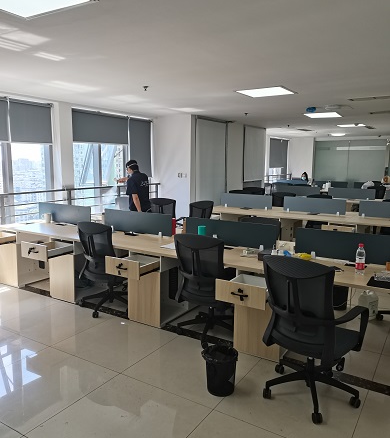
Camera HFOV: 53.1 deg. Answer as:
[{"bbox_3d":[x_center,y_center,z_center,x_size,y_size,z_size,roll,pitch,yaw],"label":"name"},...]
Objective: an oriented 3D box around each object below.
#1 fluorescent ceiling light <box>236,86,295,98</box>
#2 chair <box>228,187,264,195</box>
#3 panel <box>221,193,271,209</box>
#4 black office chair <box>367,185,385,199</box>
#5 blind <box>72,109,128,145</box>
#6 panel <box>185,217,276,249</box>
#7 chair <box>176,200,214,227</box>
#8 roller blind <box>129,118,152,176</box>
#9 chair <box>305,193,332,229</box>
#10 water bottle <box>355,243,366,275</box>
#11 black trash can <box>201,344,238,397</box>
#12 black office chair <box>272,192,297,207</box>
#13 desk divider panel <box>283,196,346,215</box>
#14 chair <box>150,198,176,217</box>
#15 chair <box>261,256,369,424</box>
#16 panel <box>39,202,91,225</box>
[{"bbox_3d":[0.942,-1.667,5.144,0.640,0.050,0.620,6,10,32],"label":"fluorescent ceiling light"},{"bbox_3d":[0.995,-0.090,8.128,0.620,1.030,0.620,6,10,32],"label":"chair"},{"bbox_3d":[0.919,-0.311,7.011,1.000,0.245,0.028,6,10,32],"label":"panel"},{"bbox_3d":[4.274,-0.233,9.326,0.620,1.020,0.620,6,10,32],"label":"black office chair"},{"bbox_3d":[-1.641,-1.612,6.980,0.050,0.540,1.330,6,10,32],"label":"blind"},{"bbox_3d":[0.347,0.139,3.881,1.010,0.230,0.025,6,10,32],"label":"panel"},{"bbox_3d":[-0.079,0.218,6.011,0.620,0.990,0.630,-6,11,-40],"label":"chair"},{"bbox_3d":[-1.123,-1.466,8.133,0.060,1.190,0.740,6,10,32],"label":"roller blind"},{"bbox_3d":[2.221,0.075,7.048,0.620,1.030,0.620,6,10,32],"label":"chair"},{"bbox_3d":[1.249,0.299,2.919,0.067,0.236,0.067,6,10,32],"label":"water bottle"},{"bbox_3d":[0.182,1.067,2.743,0.250,0.268,0.250,0,8,0],"label":"black trash can"},{"bbox_3d":[1.667,0.029,7.466,0.620,0.990,0.630,4,9,20],"label":"black office chair"},{"bbox_3d":[1.945,-0.208,6.376,1.000,0.245,0.028,6,10,32],"label":"desk divider panel"},{"bbox_3d":[-0.605,0.233,5.801,0.620,1.030,0.620,6,10,32],"label":"chair"},{"bbox_3d":[0.792,0.716,2.610,0.620,0.990,0.630,8,11,40],"label":"chair"},{"bbox_3d":[-1.692,-0.063,5.075,1.000,0.245,0.028,6,10,32],"label":"panel"}]

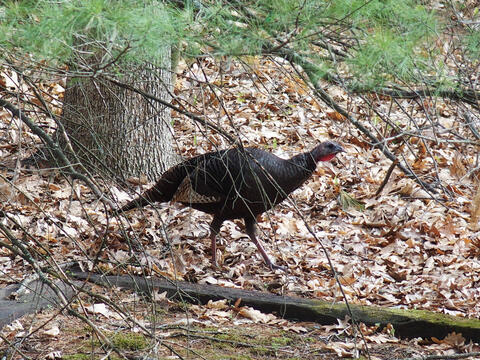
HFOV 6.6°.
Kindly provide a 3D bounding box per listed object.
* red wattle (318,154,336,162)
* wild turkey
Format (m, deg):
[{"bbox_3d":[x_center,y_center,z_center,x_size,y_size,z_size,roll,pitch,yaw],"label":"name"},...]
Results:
[{"bbox_3d":[0.366,-0.090,17.400,0.074,0.034,0.035,0,8,0],"label":"red wattle"},{"bbox_3d":[-0.036,0.107,17.400,0.945,0.530,0.270,0,8,0],"label":"wild turkey"}]

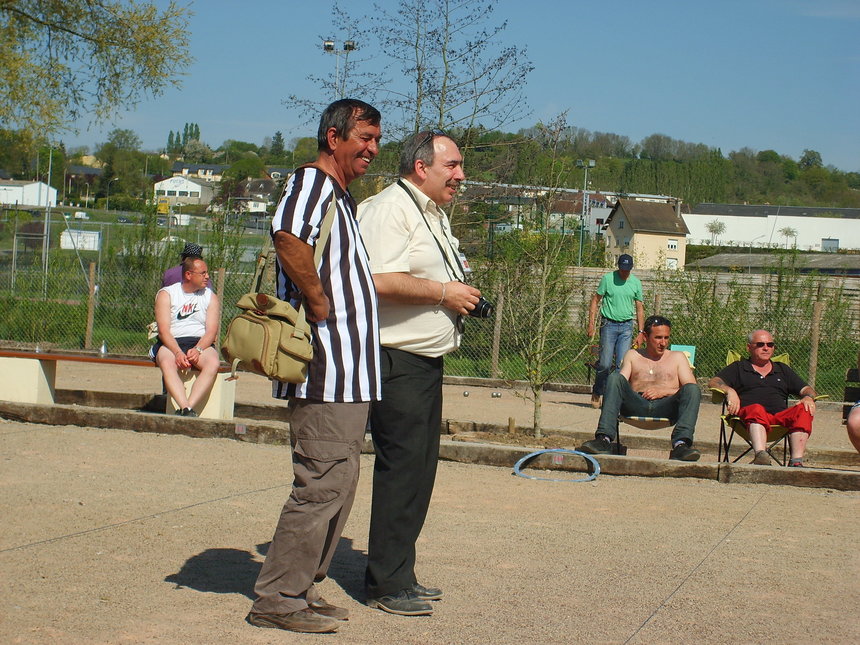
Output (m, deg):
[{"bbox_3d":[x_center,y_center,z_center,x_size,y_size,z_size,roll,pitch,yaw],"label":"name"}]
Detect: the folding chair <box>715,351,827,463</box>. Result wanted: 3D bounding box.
[{"bbox_3d":[2.396,0.636,14.200,0.790,0.850,0.600,3,1,0],"label":"folding chair"}]

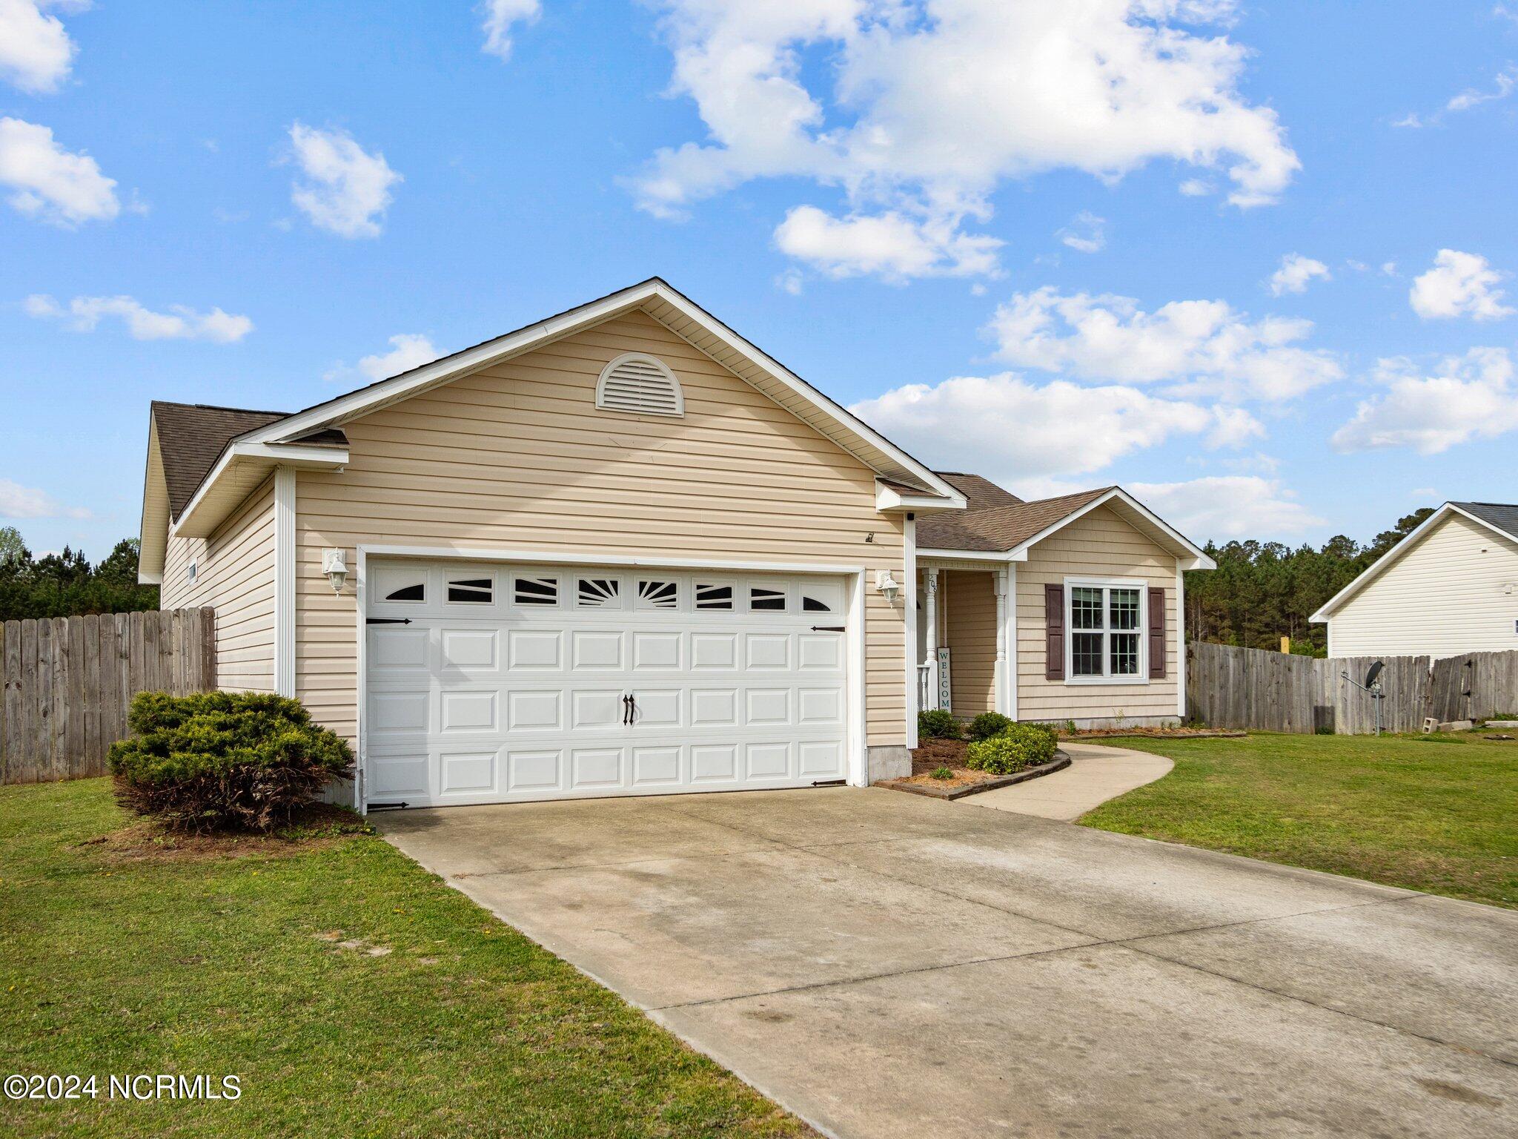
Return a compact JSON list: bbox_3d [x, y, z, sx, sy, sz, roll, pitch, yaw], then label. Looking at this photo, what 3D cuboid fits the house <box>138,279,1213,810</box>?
[{"bbox_3d":[-0.518,0.081,19.260,15.833,5.245,14.251,2,-4,-29],"label":"house"}]

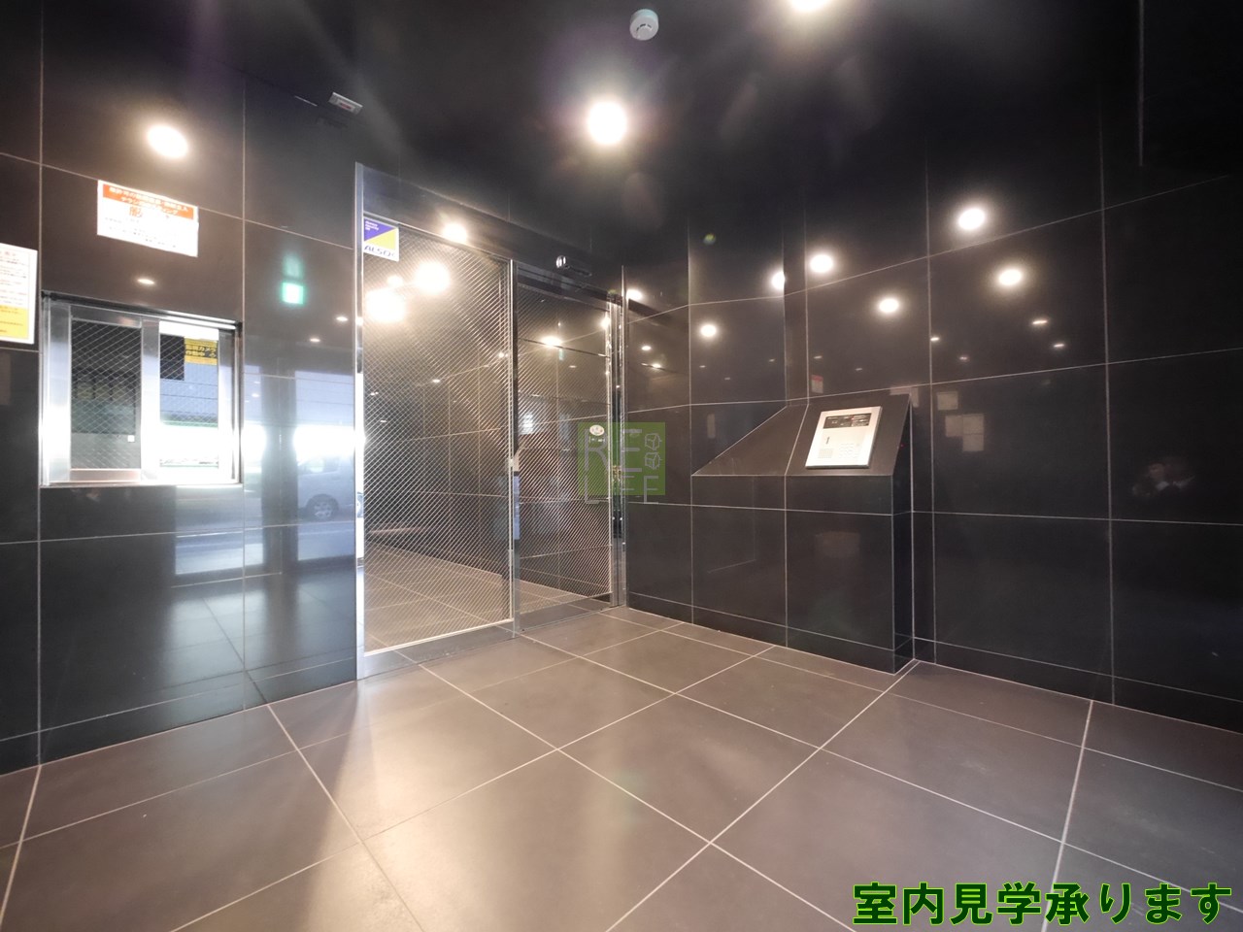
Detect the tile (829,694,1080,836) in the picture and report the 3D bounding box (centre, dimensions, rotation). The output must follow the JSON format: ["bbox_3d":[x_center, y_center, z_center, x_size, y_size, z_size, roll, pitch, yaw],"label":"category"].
[{"bbox_3d":[1.067,0.922,1.632,0.597,0.012,0.597,0,-1,-44],"label":"tile"}]

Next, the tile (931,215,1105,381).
[{"bbox_3d":[1.662,-0.688,2.158,0.010,0.601,0.595,0,-1,-44],"label":"tile"}]

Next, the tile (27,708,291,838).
[{"bbox_3d":[-1.445,0.945,1.619,0.597,0.012,0.475,0,-1,-44],"label":"tile"}]

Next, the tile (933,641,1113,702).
[{"bbox_3d":[1.673,0.865,2.131,0.012,0.107,0.595,0,-1,-44],"label":"tile"}]

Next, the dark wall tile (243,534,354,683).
[{"bbox_3d":[-1.327,0.543,2.094,0.396,0.597,0.010,0,-1,-44],"label":"dark wall tile"}]

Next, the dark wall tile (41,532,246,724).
[{"bbox_3d":[-1.655,0.541,1.774,0.520,0.597,0.010,0,-1,-44],"label":"dark wall tile"}]

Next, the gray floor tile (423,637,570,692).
[{"bbox_3d":[-0.607,0.955,2.500,0.600,0.010,0.558,0,-1,-44],"label":"gray floor tile"}]

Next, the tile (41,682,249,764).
[{"bbox_3d":[-1.659,0.899,1.775,0.519,0.099,0.010,0,-1,-44],"label":"tile"}]

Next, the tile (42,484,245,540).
[{"bbox_3d":[-1.656,0.154,1.776,0.520,0.177,0.012,0,-1,-44],"label":"tile"}]

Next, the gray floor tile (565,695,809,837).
[{"bbox_3d":[0.219,0.930,1.645,0.600,0.010,0.600,0,-1,-44],"label":"gray floor tile"}]

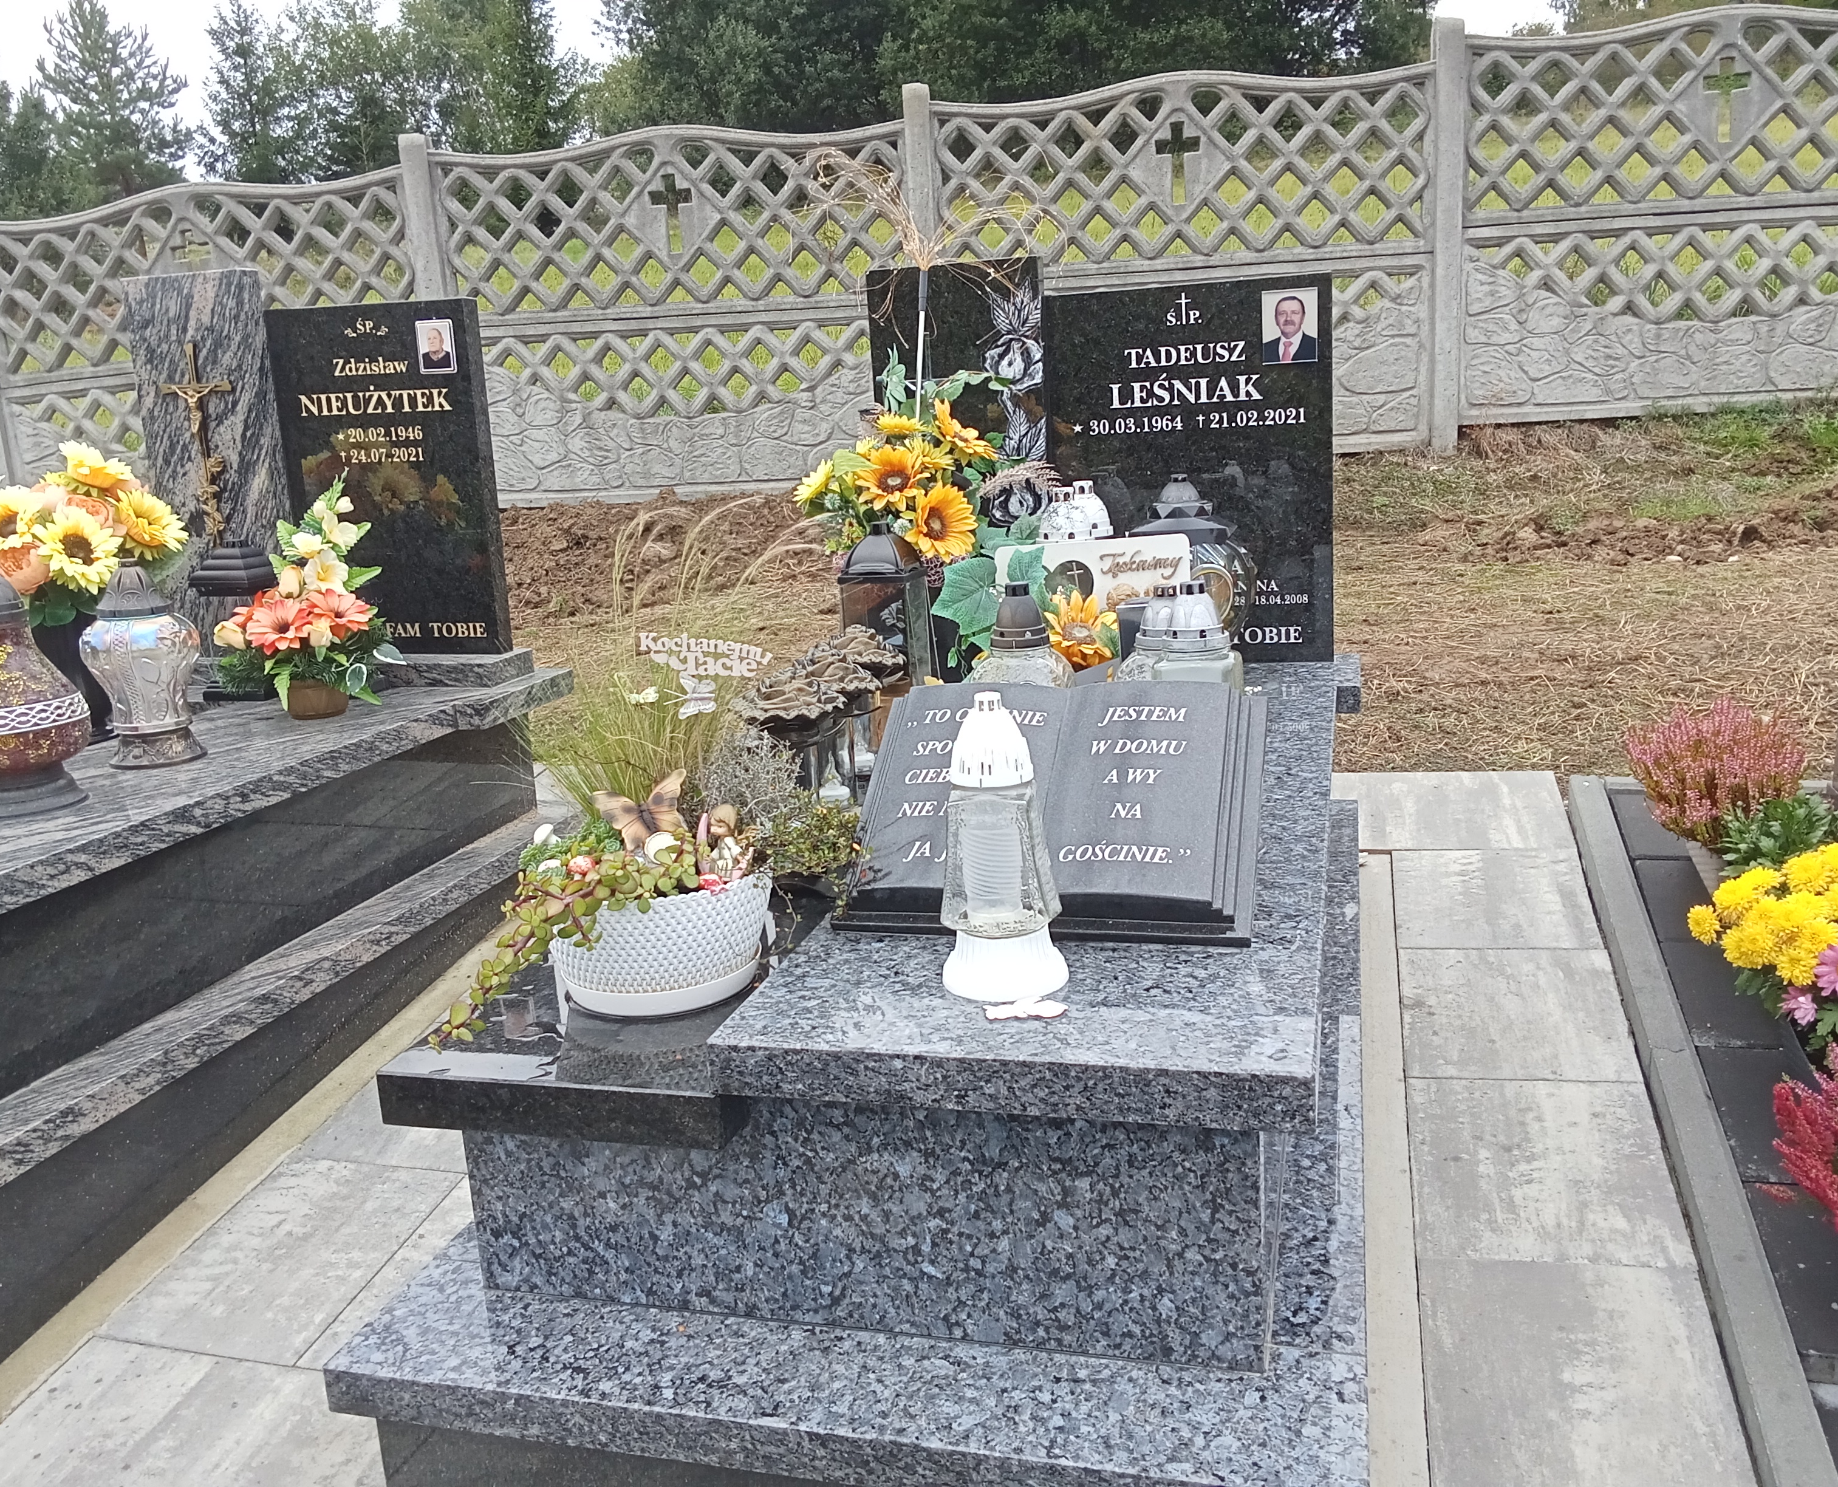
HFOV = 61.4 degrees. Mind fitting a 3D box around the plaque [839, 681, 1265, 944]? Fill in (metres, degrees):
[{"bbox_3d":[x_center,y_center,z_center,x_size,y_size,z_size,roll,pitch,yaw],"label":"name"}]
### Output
[{"bbox_3d":[0.153,0.060,1.807,0.471,0.068,0.369,0,44,15],"label":"plaque"}]

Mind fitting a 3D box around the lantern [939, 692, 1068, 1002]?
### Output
[{"bbox_3d":[0.081,0.097,1.550,0.129,0.295,0.129,0,12,15],"label":"lantern"}]

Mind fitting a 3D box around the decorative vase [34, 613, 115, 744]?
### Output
[{"bbox_3d":[-1.762,-0.156,3.236,0.160,0.300,0.160,-3,12,1],"label":"decorative vase"}]

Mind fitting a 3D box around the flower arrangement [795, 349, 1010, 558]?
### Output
[{"bbox_3d":[-0.032,-0.486,2.635,0.377,0.346,0.300,0,13,15],"label":"flower arrangement"}]

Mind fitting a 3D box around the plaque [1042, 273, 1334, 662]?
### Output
[{"bbox_3d":[0.491,-0.481,2.792,0.497,0.672,0.070,0,13,15],"label":"plaque"}]

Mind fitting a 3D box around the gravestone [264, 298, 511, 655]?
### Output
[{"bbox_3d":[-1.300,-0.640,3.811,0.540,0.848,0.060,0,12,15],"label":"gravestone"}]

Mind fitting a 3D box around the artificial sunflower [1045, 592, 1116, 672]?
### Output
[{"bbox_3d":[0.238,-0.168,2.281,0.103,0.120,0.100,0,13,15],"label":"artificial sunflower"}]

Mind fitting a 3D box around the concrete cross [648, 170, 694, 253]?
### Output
[{"bbox_3d":[-1.003,-2.158,6.316,0.176,0.314,0.050,-2,13,6],"label":"concrete cross"}]

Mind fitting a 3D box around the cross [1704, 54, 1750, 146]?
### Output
[{"bbox_3d":[3.055,-2.435,5.868,0.176,0.310,0.050,-2,13,6],"label":"cross"}]

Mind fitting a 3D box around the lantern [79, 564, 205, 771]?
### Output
[{"bbox_3d":[-1.484,-0.154,2.963,0.210,0.380,0.210,0,12,15],"label":"lantern"}]

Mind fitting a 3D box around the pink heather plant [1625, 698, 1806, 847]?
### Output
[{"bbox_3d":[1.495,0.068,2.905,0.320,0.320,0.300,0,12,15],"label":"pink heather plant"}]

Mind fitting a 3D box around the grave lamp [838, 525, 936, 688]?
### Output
[{"bbox_3d":[-0.056,-0.193,2.587,0.130,0.350,0.130,0,13,15],"label":"grave lamp"}]

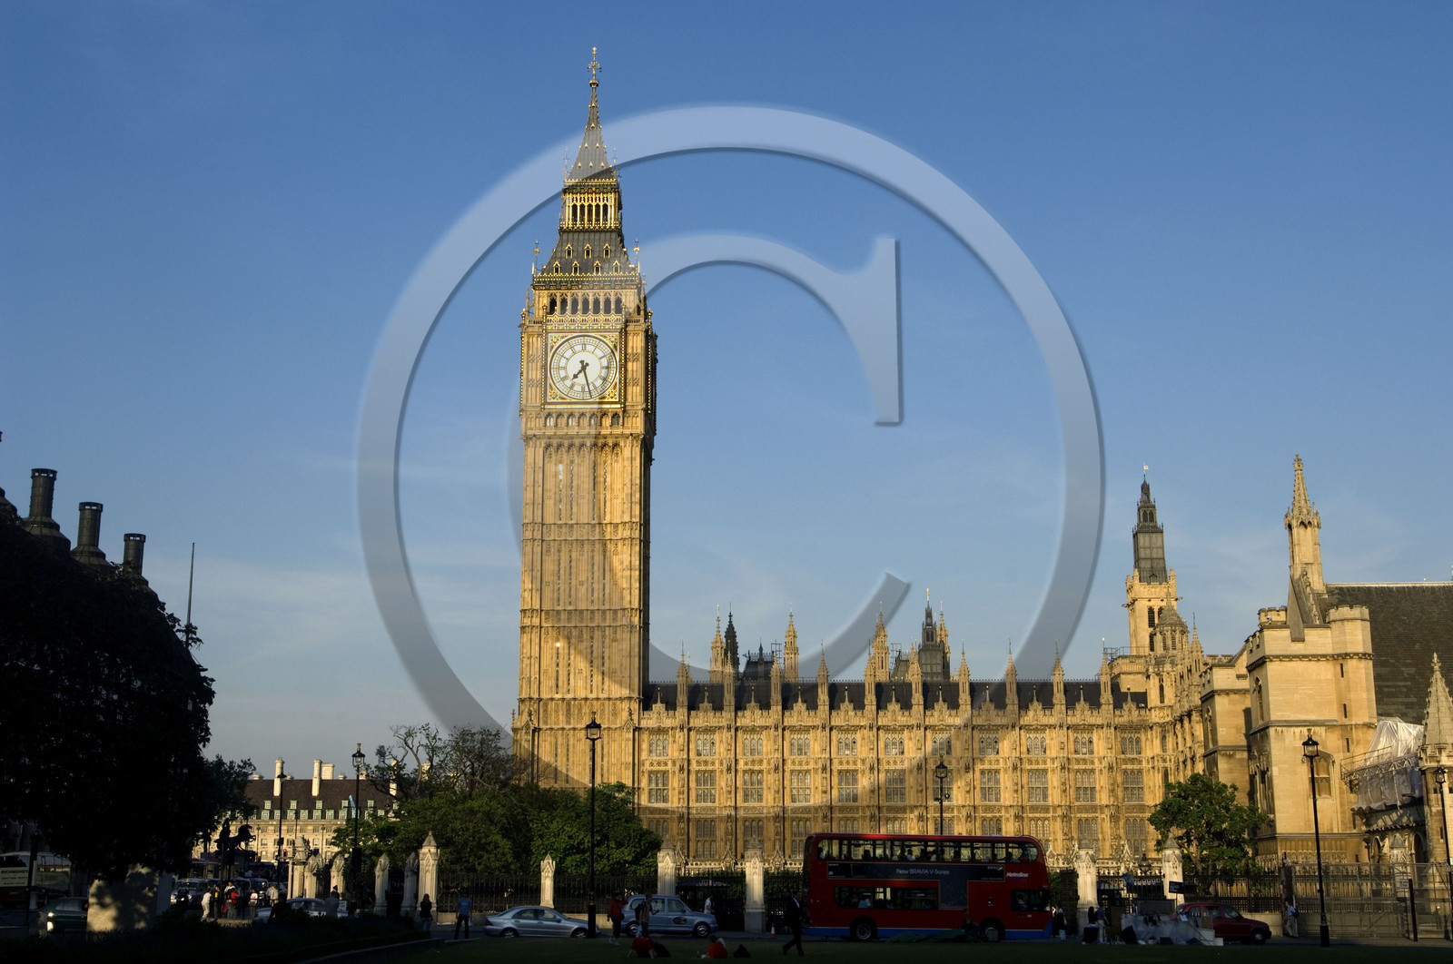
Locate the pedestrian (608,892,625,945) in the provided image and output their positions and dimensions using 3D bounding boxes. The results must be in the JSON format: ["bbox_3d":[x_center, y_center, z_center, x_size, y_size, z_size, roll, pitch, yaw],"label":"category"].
[{"bbox_3d":[-3.640,14.650,56.699,0.550,1.720,0.450,13,-19,-43],"label":"pedestrian"}]

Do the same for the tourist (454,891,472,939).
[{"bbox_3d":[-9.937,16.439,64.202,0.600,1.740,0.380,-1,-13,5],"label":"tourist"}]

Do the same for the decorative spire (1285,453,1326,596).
[{"bbox_3d":[46.652,3.408,137.105,2.700,11.800,2.700,-1,-13,4],"label":"decorative spire"}]

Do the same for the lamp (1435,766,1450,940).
[{"bbox_3d":[34.720,17.894,81.439,0.650,8.100,0.650,0,-13,0],"label":"lamp"}]

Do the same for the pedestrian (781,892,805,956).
[{"bbox_3d":[1.880,12.383,47.402,0.750,1.740,0.550,-3,-14,10],"label":"pedestrian"}]

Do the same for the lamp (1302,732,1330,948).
[{"bbox_3d":[21.890,13.250,62.603,0.580,8.090,0.580,-1,-12,2],"label":"lamp"}]

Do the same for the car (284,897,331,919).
[{"bbox_3d":[-18.280,18.771,73.187,4.450,1.430,1.750,2,-13,-12],"label":"car"}]

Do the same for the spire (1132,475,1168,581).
[{"bbox_3d":[52.313,5.715,208.609,3.800,13.870,3.800,-1,-12,2],"label":"spire"}]

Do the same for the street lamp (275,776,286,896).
[{"bbox_3d":[-28.879,22.814,109.676,0.580,8.090,0.580,-1,-12,2],"label":"street lamp"}]

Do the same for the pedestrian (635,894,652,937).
[{"bbox_3d":[-2.651,14.146,54.536,0.550,1.730,0.520,1,-12,-5],"label":"pedestrian"}]

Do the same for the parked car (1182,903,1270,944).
[{"bbox_3d":[22.732,20.494,78.588,4.580,1.830,1.800,0,-13,0],"label":"parked car"}]

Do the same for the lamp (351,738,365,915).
[{"bbox_3d":[-17.425,16.452,79.840,0.580,8.140,0.580,-1,-12,2],"label":"lamp"}]

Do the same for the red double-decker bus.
[{"bbox_3d":[8.333,17.003,70.844,10.100,4.350,2.550,1,-12,-3],"label":"red double-decker bus"}]

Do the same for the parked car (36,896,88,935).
[{"bbox_3d":[-24.850,17.148,66.754,4.200,1.470,1.700,9,-16,-34],"label":"parked car"}]

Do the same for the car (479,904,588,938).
[{"bbox_3d":[-7.140,17.270,65.934,4.530,1.430,1.750,-1,-12,2],"label":"car"}]

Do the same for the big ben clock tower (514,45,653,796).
[{"bbox_3d":[-15.426,-3.684,187.476,13.400,96.300,13.400,-1,-12,2],"label":"big ben clock tower"}]

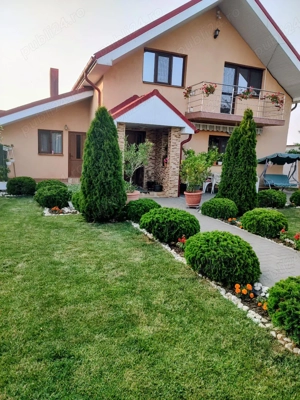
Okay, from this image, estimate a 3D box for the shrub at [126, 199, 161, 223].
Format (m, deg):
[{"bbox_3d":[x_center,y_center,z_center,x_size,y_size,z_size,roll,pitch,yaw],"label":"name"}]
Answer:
[{"bbox_3d":[-0.152,0.229,6.107,0.800,0.520,0.800,3,10,-1],"label":"shrub"}]

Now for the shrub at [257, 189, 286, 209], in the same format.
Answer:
[{"bbox_3d":[4.024,-0.055,9.246,0.946,0.571,0.946,0,10,-19],"label":"shrub"}]

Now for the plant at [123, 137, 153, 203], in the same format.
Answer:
[{"bbox_3d":[-0.340,-0.900,8.499,0.980,2.064,0.900,0,10,-19],"label":"plant"}]

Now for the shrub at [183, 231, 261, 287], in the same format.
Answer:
[{"bbox_3d":[0.892,0.713,3.485,0.920,0.630,0.920,3,10,-1],"label":"shrub"}]

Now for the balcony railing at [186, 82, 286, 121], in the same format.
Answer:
[{"bbox_3d":[3.592,-4.006,11.639,3.920,1.070,1.250,-1,11,-19],"label":"balcony railing"}]

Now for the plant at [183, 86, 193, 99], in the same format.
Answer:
[{"bbox_3d":[1.560,-4.305,11.200,0.340,0.500,0.380,-1,11,-19],"label":"plant"}]

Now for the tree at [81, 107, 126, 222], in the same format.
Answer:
[{"bbox_3d":[-1.012,-0.786,6.221,1.049,2.494,1.049,0,10,-19],"label":"tree"}]

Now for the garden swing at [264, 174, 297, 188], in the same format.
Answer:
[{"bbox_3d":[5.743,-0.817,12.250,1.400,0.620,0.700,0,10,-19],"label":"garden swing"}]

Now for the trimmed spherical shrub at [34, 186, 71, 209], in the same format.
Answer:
[{"bbox_3d":[-2.561,-0.079,7.352,0.925,0.598,0.925,0,10,-19],"label":"trimmed spherical shrub"}]

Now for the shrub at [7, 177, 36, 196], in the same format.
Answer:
[{"bbox_3d":[-3.810,-0.398,8.260,0.800,0.580,0.800,-1,11,-19],"label":"shrub"}]

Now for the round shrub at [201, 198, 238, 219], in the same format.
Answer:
[{"bbox_3d":[1.792,0.219,7.154,0.937,0.481,0.937,0,10,-19],"label":"round shrub"}]

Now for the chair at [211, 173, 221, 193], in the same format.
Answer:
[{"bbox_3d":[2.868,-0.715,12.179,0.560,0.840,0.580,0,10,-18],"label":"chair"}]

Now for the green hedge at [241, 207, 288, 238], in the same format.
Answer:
[{"bbox_3d":[2.258,0.456,5.472,0.850,0.560,0.850,-1,11,-19],"label":"green hedge"}]

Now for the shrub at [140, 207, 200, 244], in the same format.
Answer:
[{"bbox_3d":[0.367,0.441,5.024,1.079,0.580,1.079,0,10,-19],"label":"shrub"}]

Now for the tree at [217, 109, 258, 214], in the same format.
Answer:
[{"bbox_3d":[2.437,-1.015,7.567,1.132,2.845,1.132,0,10,-19],"label":"tree"}]

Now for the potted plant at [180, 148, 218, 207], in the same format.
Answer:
[{"bbox_3d":[1.438,-0.653,8.205,1.100,1.660,1.000,5,11,10],"label":"potted plant"}]

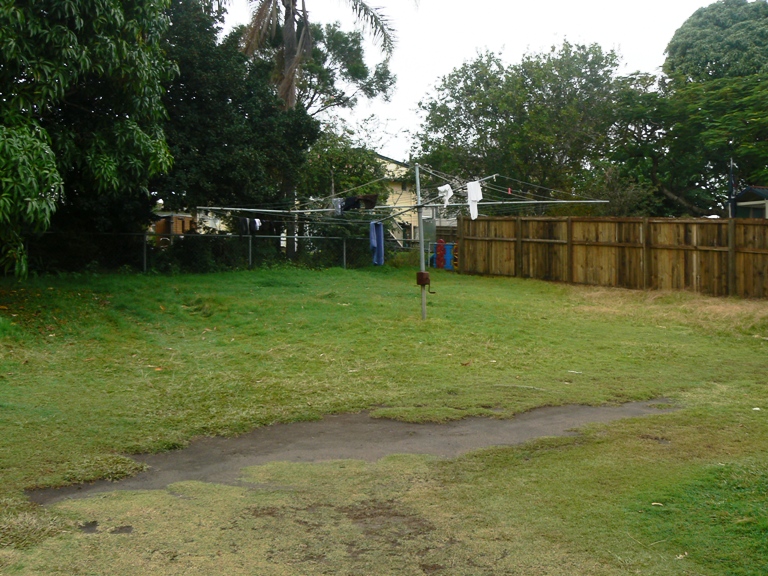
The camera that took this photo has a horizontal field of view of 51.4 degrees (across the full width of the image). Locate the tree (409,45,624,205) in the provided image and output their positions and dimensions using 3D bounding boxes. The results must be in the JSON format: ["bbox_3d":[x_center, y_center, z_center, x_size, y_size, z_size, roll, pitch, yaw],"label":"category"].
[{"bbox_3d":[5.500,-5.650,33.000,8.500,9.000,7.800,0,1,0],"label":"tree"}]

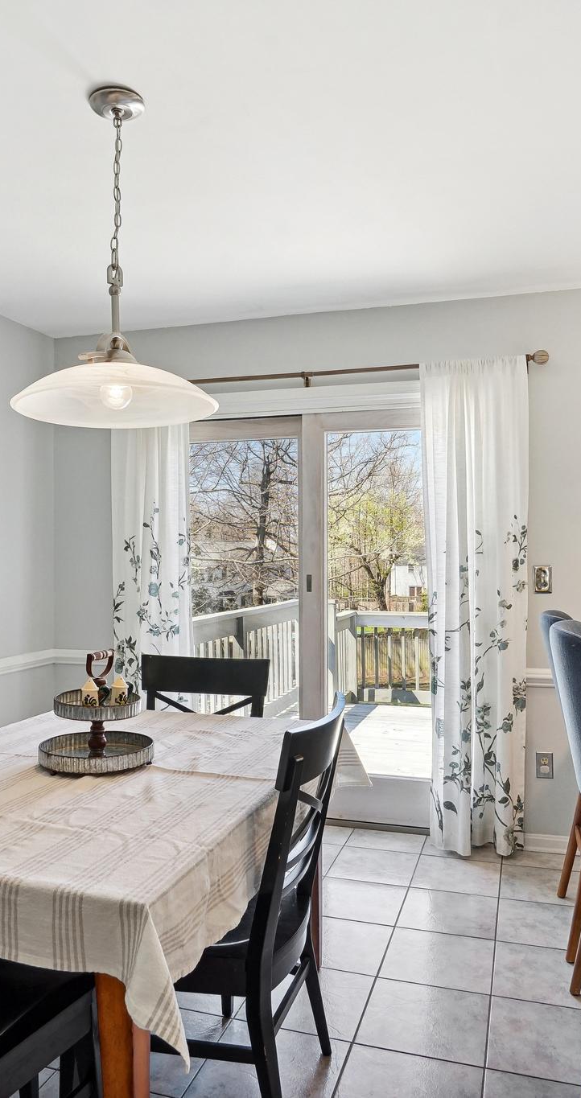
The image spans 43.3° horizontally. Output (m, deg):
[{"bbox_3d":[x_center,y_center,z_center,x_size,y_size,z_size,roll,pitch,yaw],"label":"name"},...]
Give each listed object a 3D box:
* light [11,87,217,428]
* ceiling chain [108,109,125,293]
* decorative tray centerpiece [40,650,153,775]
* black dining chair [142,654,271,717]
[{"bbox_3d":[-0.447,-0.758,1.878,0.507,0.800,0.507,0,-1,0],"label":"light"},{"bbox_3d":[-0.431,-0.870,1.833,0.038,0.460,0.036,0,-1,18],"label":"ceiling chain"},{"bbox_3d":[-0.470,0.401,1.857,0.295,0.285,0.295,0,-1,0],"label":"decorative tray centerpiece"},{"bbox_3d":[-0.356,0.836,2.370,0.490,0.910,0.540,0,-1,12],"label":"black dining chair"}]

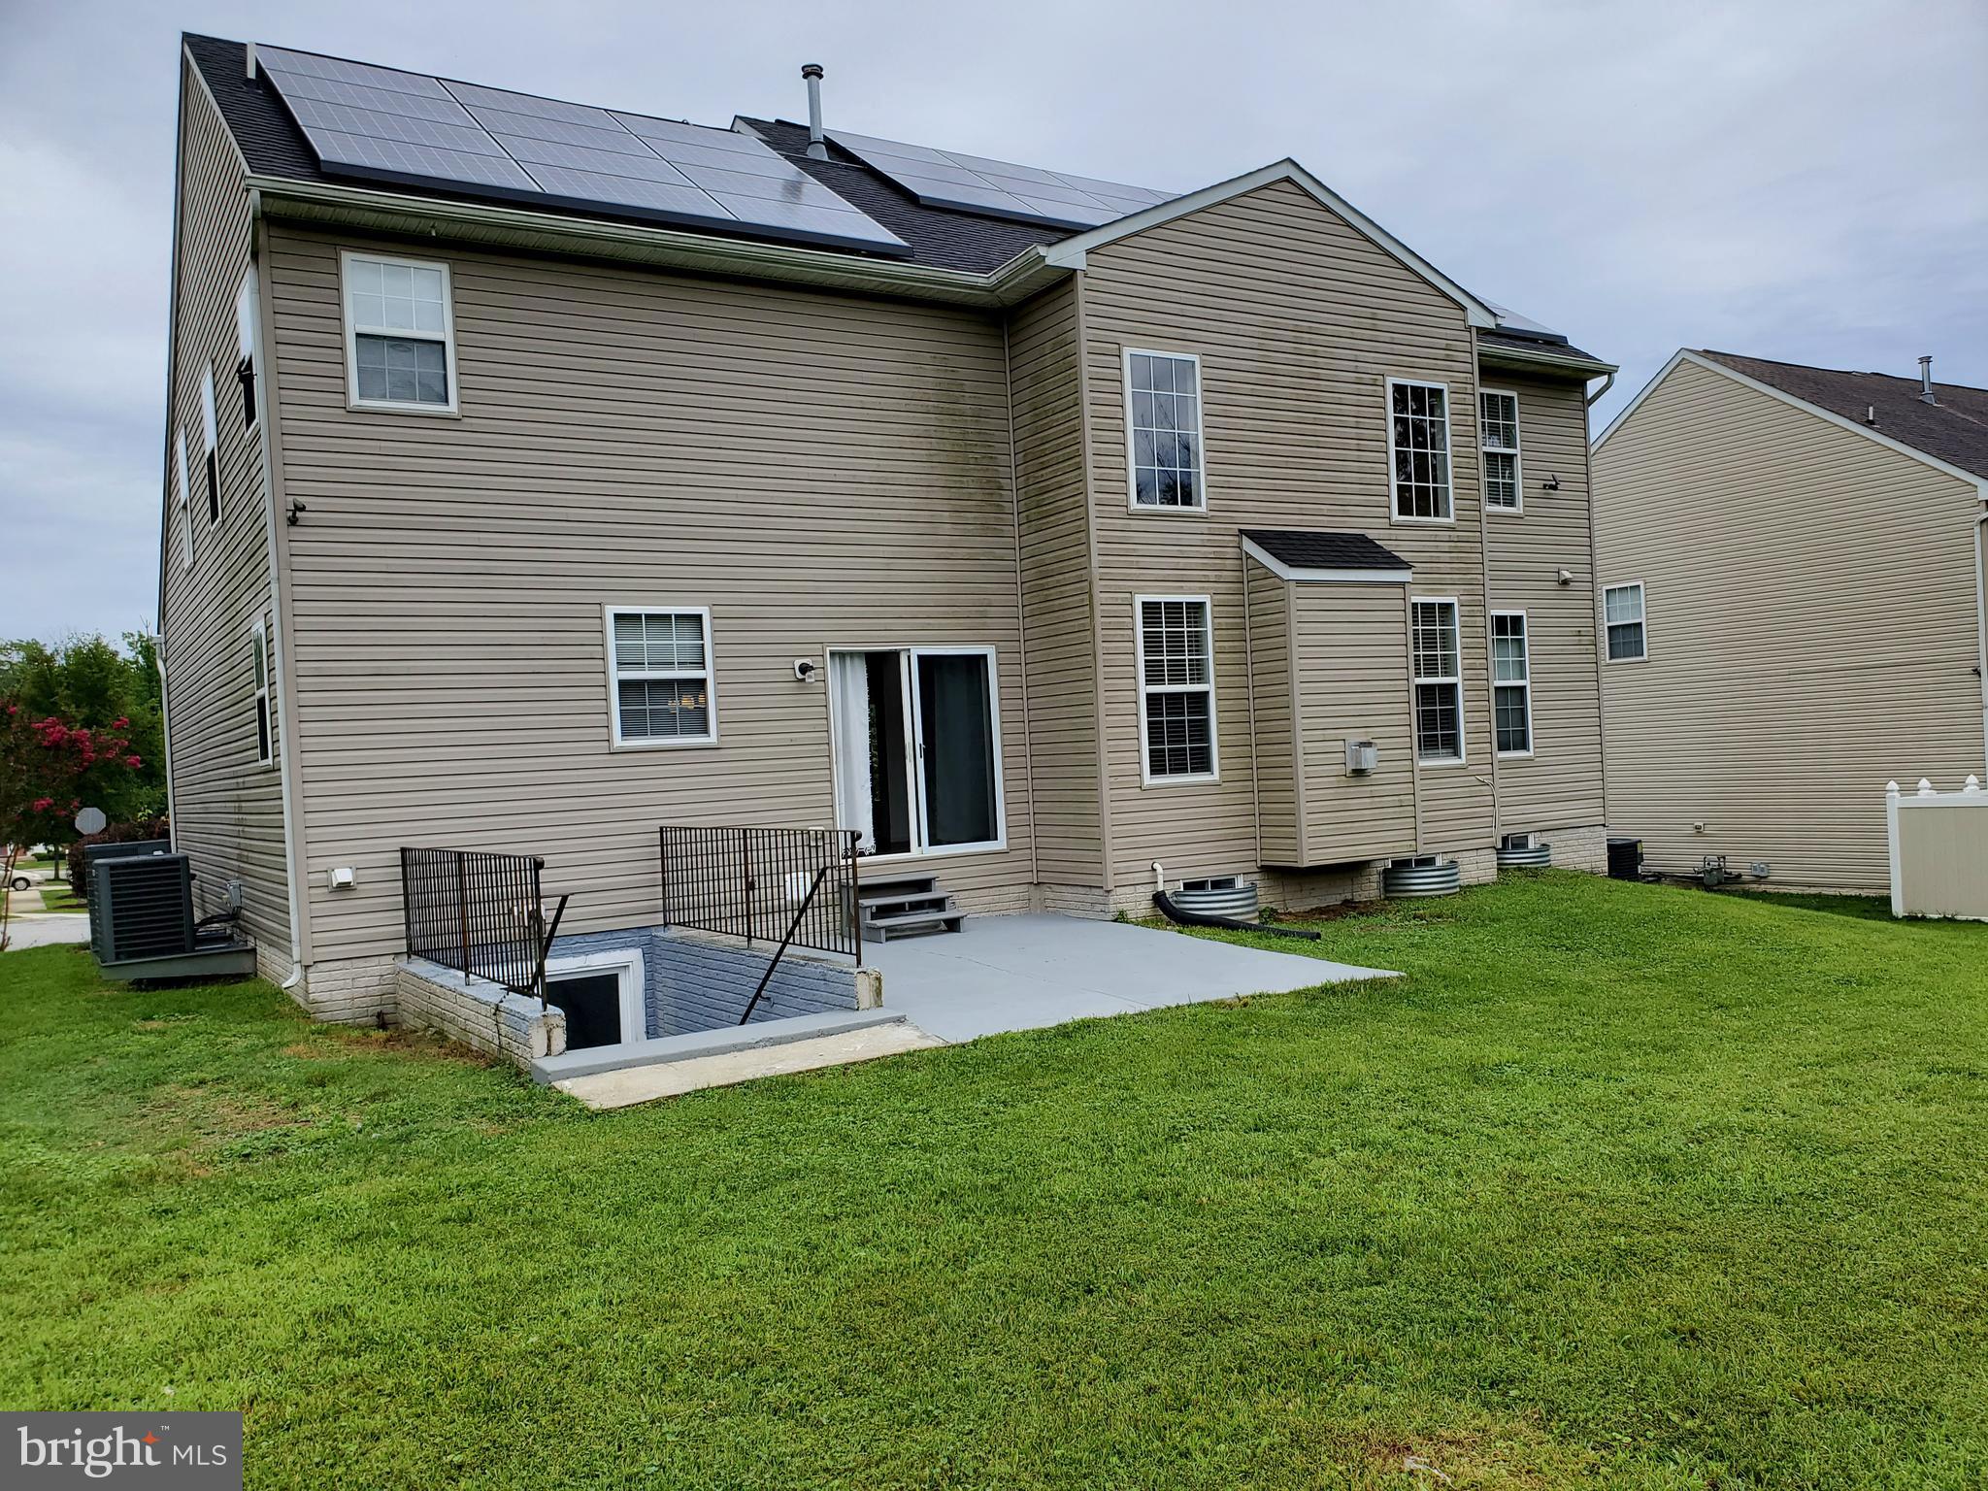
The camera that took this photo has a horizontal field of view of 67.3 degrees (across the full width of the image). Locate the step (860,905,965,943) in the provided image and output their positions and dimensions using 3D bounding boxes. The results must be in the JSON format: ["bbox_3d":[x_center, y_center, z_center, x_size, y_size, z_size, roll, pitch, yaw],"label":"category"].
[{"bbox_3d":[-0.673,1.610,13.159,0.900,0.180,0.310,-3,0,-31],"label":"step"}]

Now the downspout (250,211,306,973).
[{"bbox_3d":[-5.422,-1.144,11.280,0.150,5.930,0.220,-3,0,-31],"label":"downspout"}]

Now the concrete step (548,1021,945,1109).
[{"bbox_3d":[-1.273,1.765,8.130,2.100,0.100,0.700,-3,0,-31],"label":"concrete step"}]

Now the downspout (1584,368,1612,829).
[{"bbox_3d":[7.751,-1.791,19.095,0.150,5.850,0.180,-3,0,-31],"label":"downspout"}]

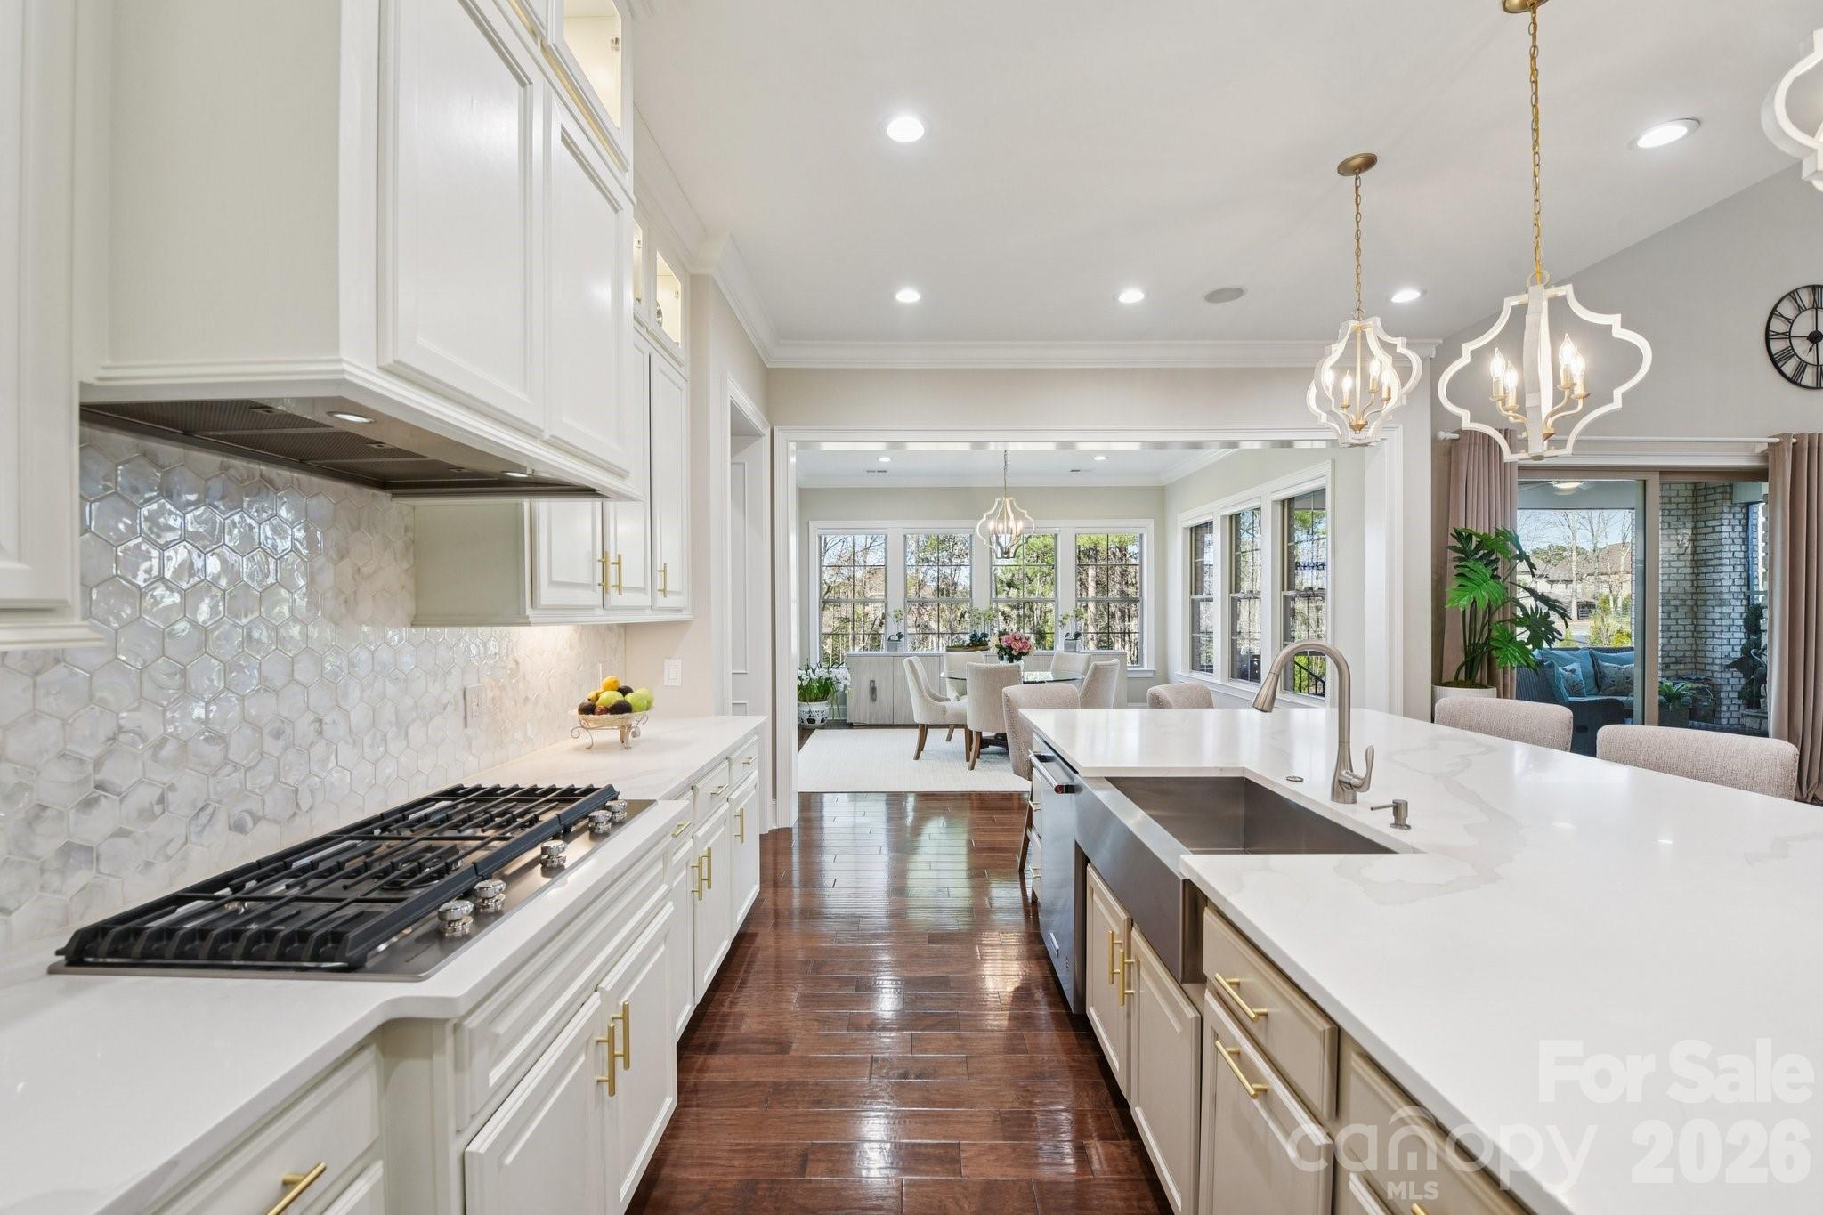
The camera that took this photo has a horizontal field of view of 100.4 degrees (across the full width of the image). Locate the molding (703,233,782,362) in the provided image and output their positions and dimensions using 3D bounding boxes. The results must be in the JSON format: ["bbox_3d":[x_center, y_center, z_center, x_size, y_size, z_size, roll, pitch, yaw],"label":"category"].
[{"bbox_3d":[-0.843,-1.563,4.015,0.100,0.143,1.380,0,0,0],"label":"molding"}]

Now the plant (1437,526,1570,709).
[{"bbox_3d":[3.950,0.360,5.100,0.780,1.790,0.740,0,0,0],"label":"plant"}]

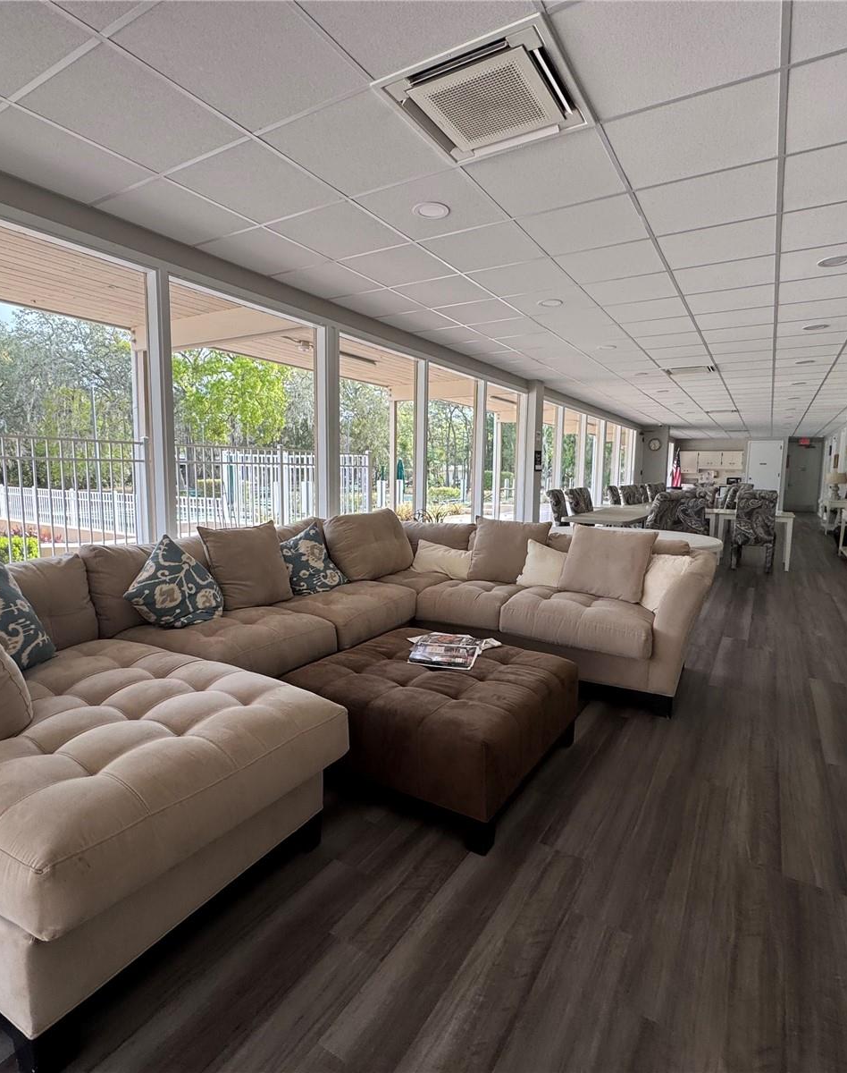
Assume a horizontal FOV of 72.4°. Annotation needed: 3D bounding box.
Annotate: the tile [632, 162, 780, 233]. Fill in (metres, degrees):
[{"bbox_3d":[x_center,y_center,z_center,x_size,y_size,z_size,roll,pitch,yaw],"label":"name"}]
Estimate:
[{"bbox_3d":[1.411,-1.649,2.857,0.601,0.025,0.600,5,7,30],"label":"tile"}]

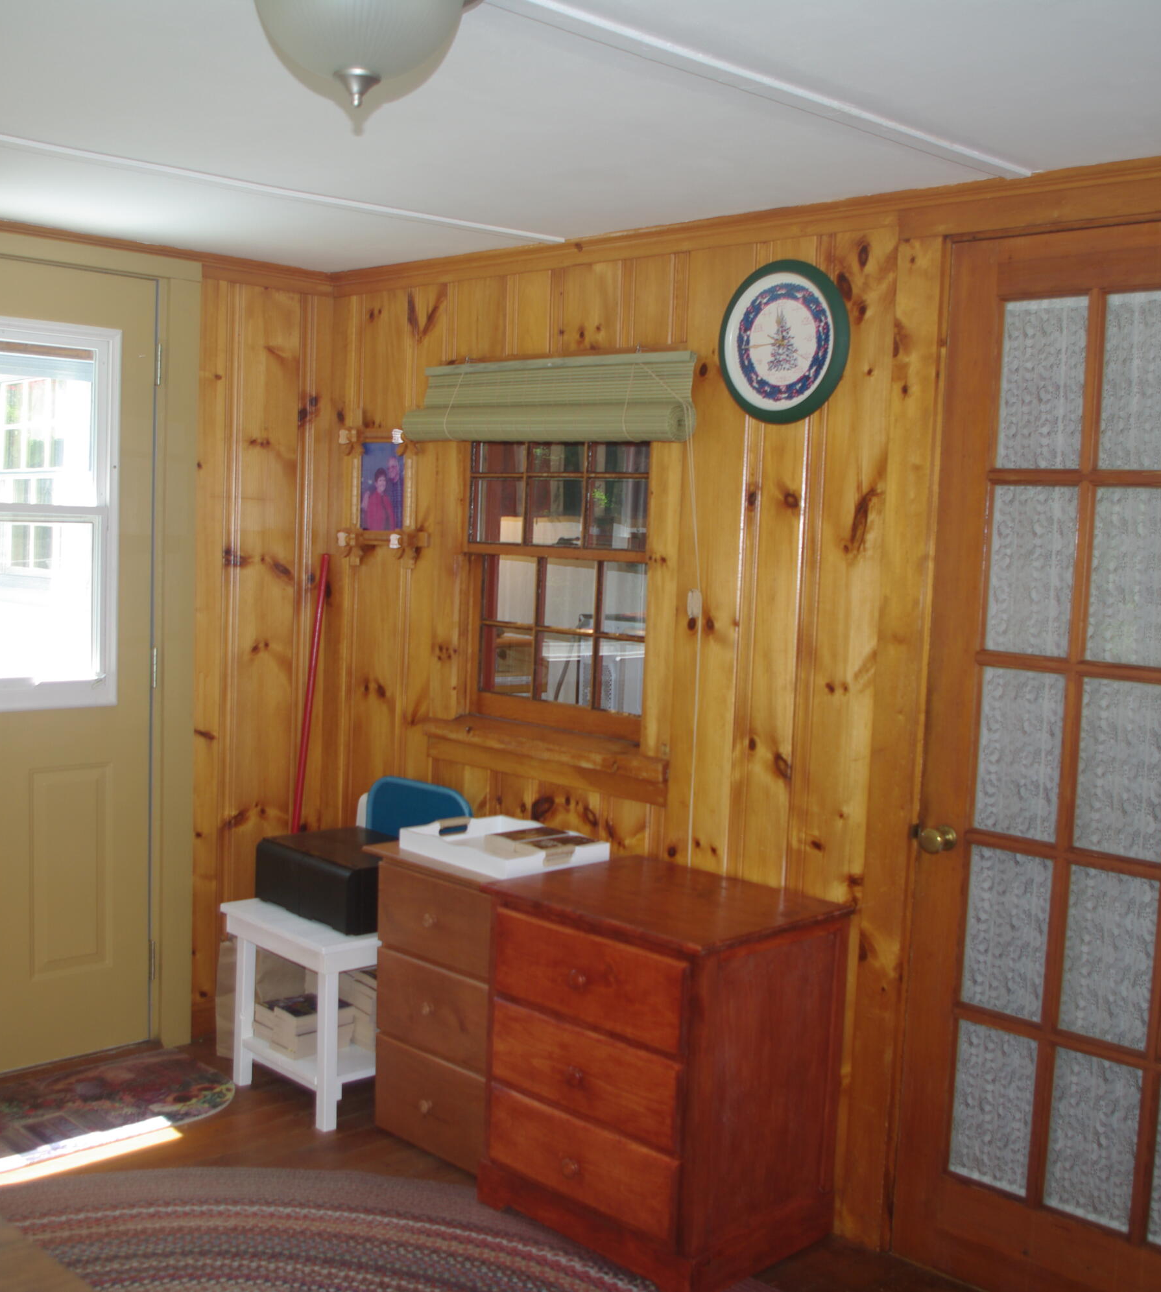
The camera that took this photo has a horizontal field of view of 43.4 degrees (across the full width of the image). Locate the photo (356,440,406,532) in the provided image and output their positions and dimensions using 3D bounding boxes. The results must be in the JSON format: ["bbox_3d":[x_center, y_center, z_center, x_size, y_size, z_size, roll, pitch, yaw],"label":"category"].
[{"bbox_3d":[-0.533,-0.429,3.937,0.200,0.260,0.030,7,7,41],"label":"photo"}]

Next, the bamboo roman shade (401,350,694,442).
[{"bbox_3d":[-0.103,-0.583,3.471,0.880,0.200,0.115,7,7,41],"label":"bamboo roman shade"}]

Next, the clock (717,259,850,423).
[{"bbox_3d":[0.428,-0.636,3.065,0.335,0.340,0.045,7,7,41],"label":"clock"}]

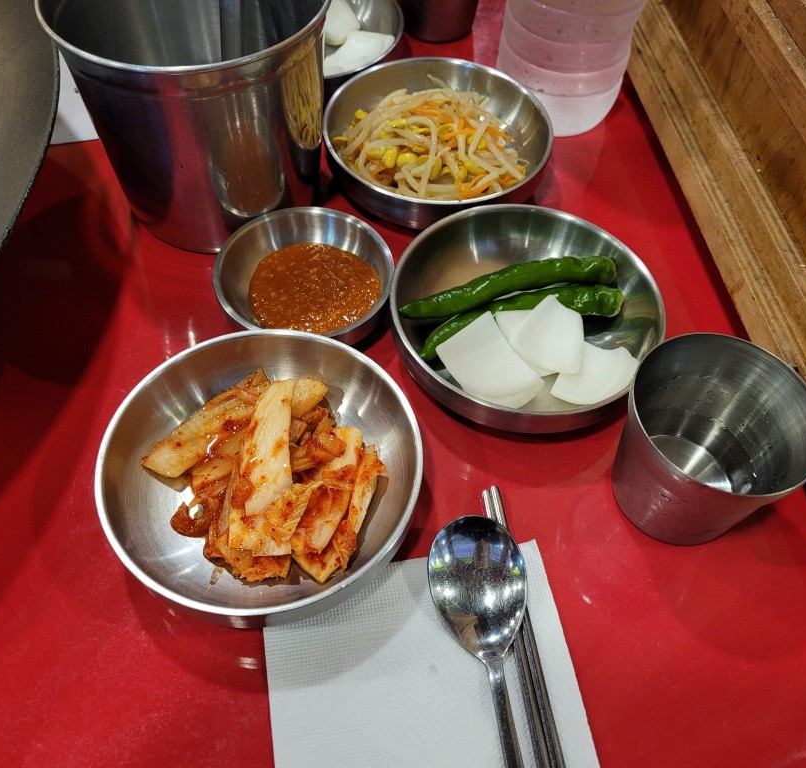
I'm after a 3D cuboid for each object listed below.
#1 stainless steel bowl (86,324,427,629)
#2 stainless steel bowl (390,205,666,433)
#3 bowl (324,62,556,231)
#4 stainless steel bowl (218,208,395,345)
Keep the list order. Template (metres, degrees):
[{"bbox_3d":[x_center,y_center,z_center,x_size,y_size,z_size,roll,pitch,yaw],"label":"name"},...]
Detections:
[{"bbox_3d":[-0.057,0.039,0.323,0.129,0.035,0.129,1,55,-2],"label":"stainless steel bowl"},{"bbox_3d":[0.058,-0.030,0.376,0.129,0.035,0.129,1,55,-2],"label":"stainless steel bowl"},{"bbox_3d":[0.019,-0.136,0.447,0.129,0.035,0.129,1,55,-2],"label":"bowl"},{"bbox_3d":[-0.049,-0.049,0.389,0.088,0.027,0.088,1,55,-2],"label":"stainless steel bowl"}]

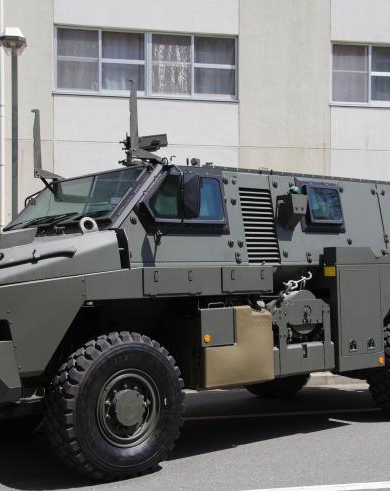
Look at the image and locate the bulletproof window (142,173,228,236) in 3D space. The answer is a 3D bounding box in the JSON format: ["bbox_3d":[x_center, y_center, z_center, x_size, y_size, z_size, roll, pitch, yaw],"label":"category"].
[{"bbox_3d":[-0.092,-0.399,7.029,1.060,0.596,0.100,1,-12,-39],"label":"bulletproof window"}]

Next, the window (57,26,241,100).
[{"bbox_3d":[-0.989,-3.911,17.255,3.970,1.370,0.150,0,-1,-13],"label":"window"}]

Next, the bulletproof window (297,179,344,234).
[{"bbox_3d":[1.326,-0.408,8.197,0.655,0.554,0.100,1,-12,-39],"label":"bulletproof window"}]

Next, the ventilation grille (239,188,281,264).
[{"bbox_3d":[0.614,-0.177,7.616,0.412,0.740,0.060,1,-12,-39],"label":"ventilation grille"}]

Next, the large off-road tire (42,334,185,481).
[{"bbox_3d":[-0.630,1.306,6.509,1.130,1.130,0.365,1,-3,-39],"label":"large off-road tire"}]

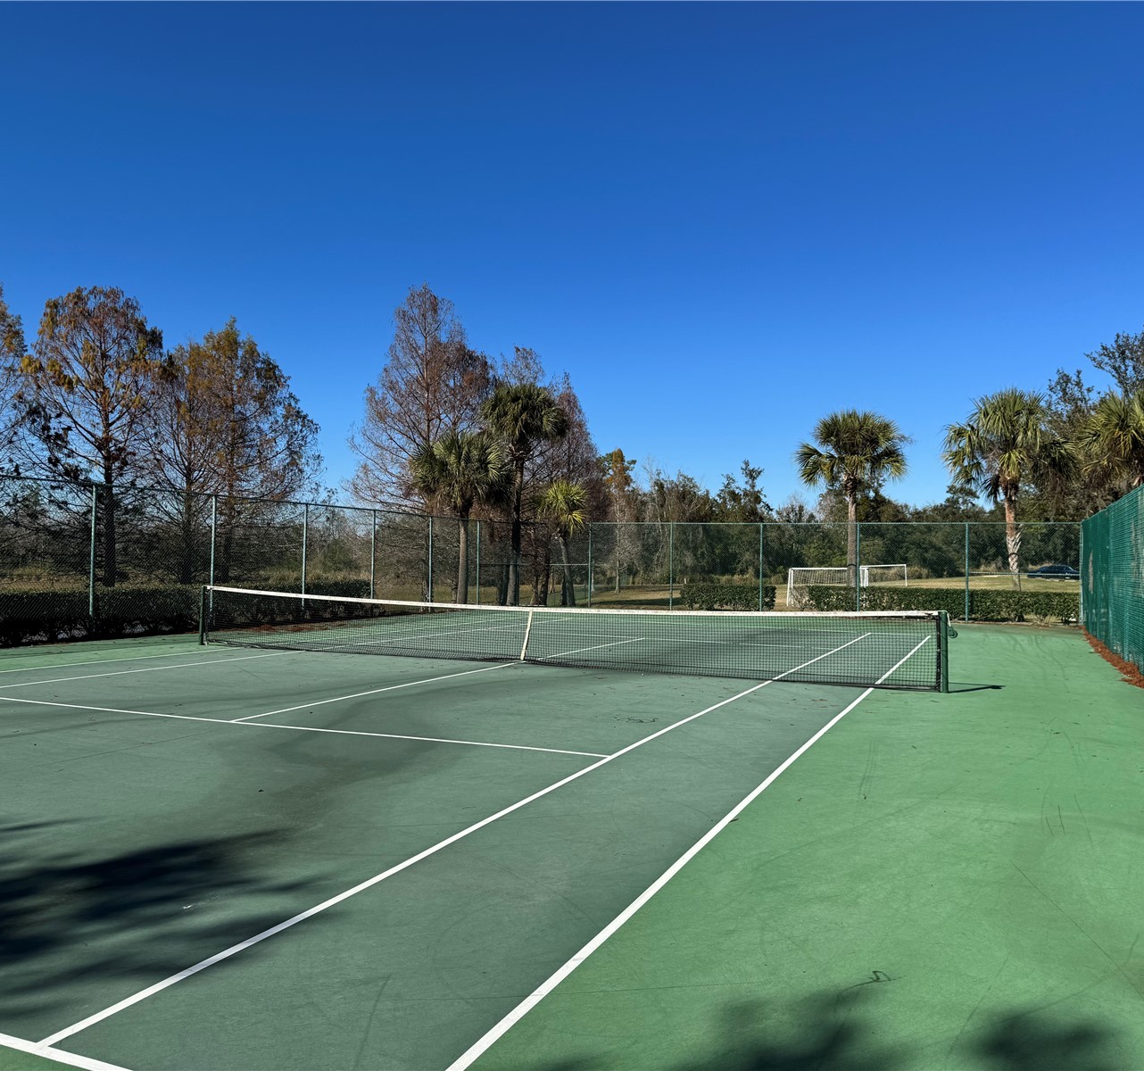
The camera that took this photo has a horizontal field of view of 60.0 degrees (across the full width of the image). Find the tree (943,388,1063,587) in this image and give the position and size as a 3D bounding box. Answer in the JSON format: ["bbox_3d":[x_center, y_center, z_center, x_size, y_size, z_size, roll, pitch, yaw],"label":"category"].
[{"bbox_3d":[14.794,-1.094,33.897,4.110,7.820,4.030,1,-1,0],"label":"tree"}]

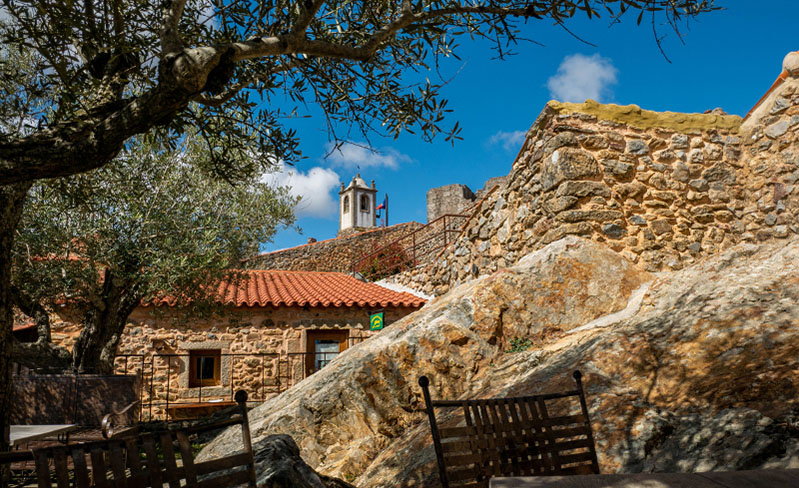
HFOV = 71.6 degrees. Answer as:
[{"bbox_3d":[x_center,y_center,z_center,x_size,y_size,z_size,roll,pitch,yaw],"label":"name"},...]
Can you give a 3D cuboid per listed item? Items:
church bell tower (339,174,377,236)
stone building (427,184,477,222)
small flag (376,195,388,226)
[{"bbox_3d":[-4.069,-3.722,55.000,2.900,6.300,2.900,3,-6,-34],"label":"church bell tower"},{"bbox_3d":[4.316,-3.113,46.000,3.400,3.600,2.800,-3,-6,30],"label":"stone building"},{"bbox_3d":[-1.768,-3.436,56.000,1.250,3.200,0.250,0,-5,-5],"label":"small flag"}]

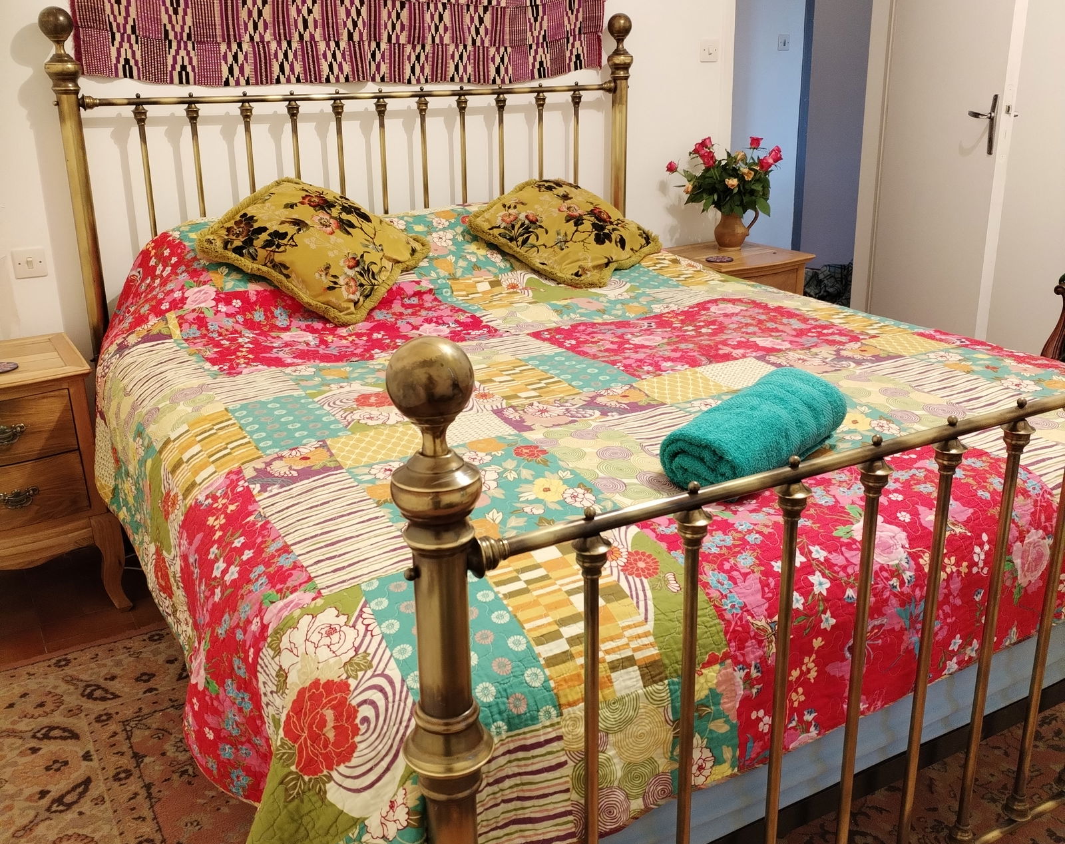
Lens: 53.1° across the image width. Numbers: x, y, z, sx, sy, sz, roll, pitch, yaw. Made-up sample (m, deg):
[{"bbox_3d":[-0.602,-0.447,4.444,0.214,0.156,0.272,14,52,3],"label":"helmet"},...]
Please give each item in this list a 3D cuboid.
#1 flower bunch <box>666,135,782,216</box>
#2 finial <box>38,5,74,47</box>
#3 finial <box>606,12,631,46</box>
[{"bbox_3d":[0.662,-0.846,3.690,0.348,0.277,0.307,-11,21,-28],"label":"flower bunch"},{"bbox_3d":[-1.170,-0.969,2.619,0.077,0.098,0.077,-11,21,-28],"label":"finial"},{"bbox_3d":[0.279,-1.249,3.395,0.077,0.098,0.077,-1,18,0],"label":"finial"}]

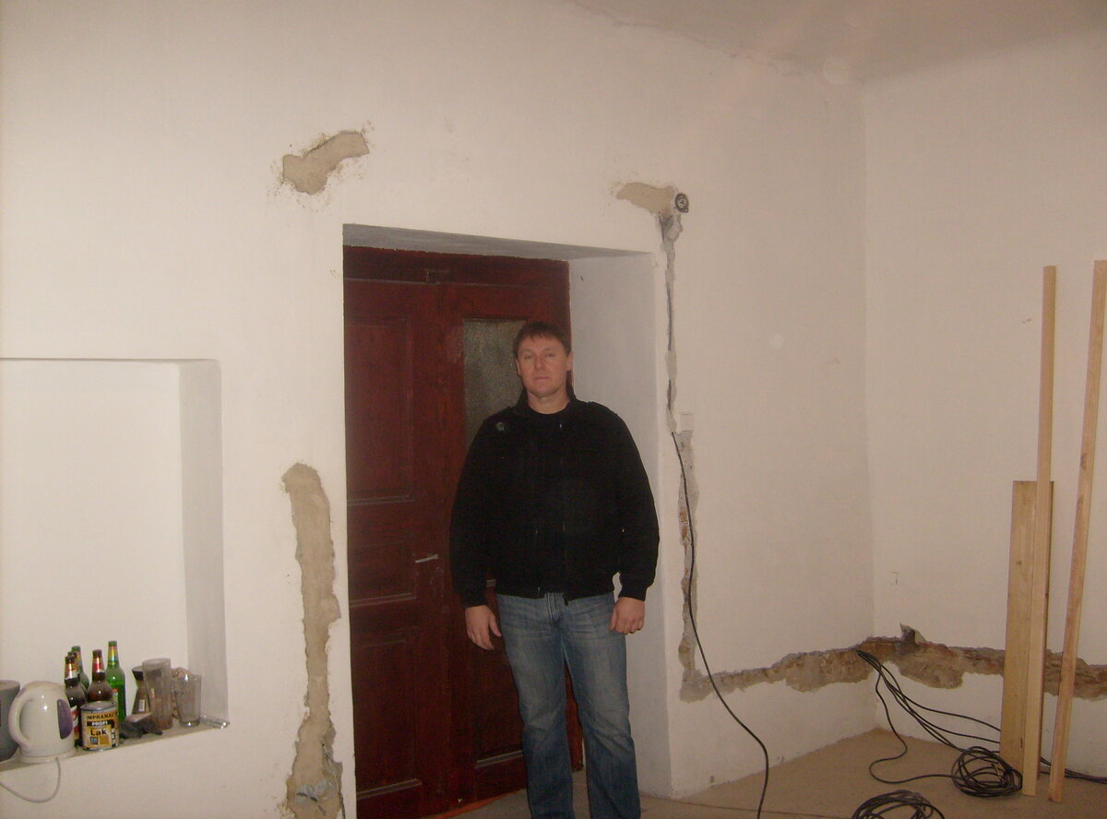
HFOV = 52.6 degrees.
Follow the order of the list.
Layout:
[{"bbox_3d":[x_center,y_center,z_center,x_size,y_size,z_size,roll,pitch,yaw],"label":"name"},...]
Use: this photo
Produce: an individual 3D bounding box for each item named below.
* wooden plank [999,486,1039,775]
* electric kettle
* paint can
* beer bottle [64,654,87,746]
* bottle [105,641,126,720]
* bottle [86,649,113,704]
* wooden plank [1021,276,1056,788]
[{"bbox_3d":[2.062,0.947,4.879,0.026,1.264,0.160,11,-8,-44],"label":"wooden plank"},{"bbox_3d":[-1.448,0.880,3.167,0.150,0.210,0.210,-1,0,27],"label":"electric kettle"},{"bbox_3d":[-1.324,0.923,3.263,0.100,0.117,0.100,-1,0,-22],"label":"paint can"},{"bbox_3d":[-1.411,0.854,3.277,0.068,0.260,0.068,-1,0,-23],"label":"beer bottle"},{"bbox_3d":[-1.366,0.852,3.478,0.067,0.260,0.067,-1,0,-21],"label":"bottle"},{"bbox_3d":[-1.359,0.852,3.345,0.068,0.260,0.068,-1,0,-22],"label":"bottle"},{"bbox_3d":[2.056,0.479,4.728,0.030,2.229,0.048,13,-11,-44],"label":"wooden plank"}]

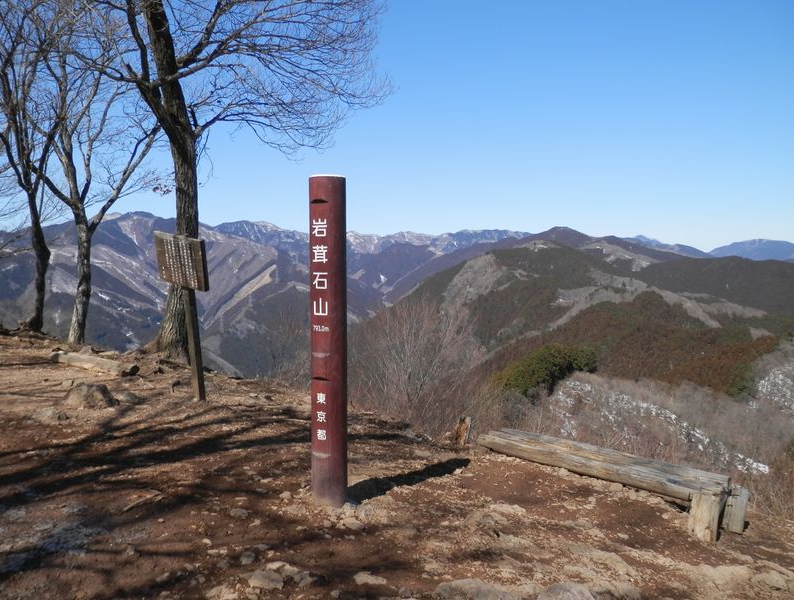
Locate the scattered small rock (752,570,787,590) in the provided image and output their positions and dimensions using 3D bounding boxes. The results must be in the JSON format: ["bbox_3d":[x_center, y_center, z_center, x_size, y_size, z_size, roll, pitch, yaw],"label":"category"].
[{"bbox_3d":[1.851,1.396,3.100,0.170,0.065,0.110,3,5,30],"label":"scattered small rock"}]

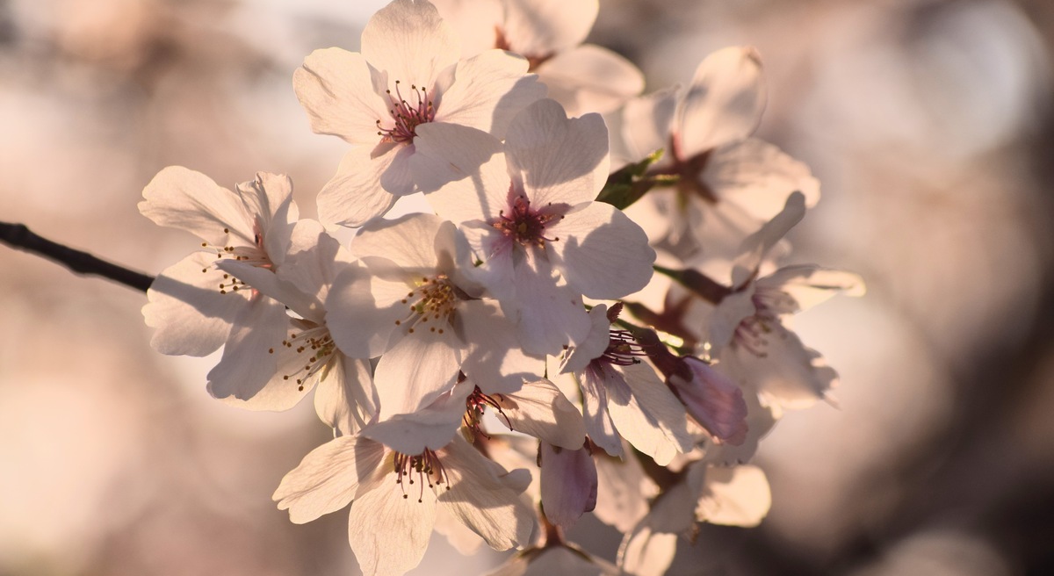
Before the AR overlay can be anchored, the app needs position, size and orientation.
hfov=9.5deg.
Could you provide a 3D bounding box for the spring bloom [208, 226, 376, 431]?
[{"bbox_3d":[-0.032,0.005,0.872,0.027,0.029,0.017,0,9,41],"label":"spring bloom"}]

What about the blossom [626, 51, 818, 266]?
[{"bbox_3d":[0.029,-0.019,0.955,0.030,0.033,0.015,-2,-8,27],"label":"blossom"}]

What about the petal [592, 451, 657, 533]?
[{"bbox_3d":[0.013,0.028,0.893,0.011,0.013,0.006,0,0,0],"label":"petal"}]

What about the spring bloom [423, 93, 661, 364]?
[{"bbox_3d":[0.001,-0.008,0.870,0.033,0.035,0.014,0,0,5],"label":"spring bloom"}]

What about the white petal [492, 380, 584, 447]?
[{"bbox_3d":[0.002,0.018,0.920,0.013,0.010,0.006,0,9,-6],"label":"white petal"}]

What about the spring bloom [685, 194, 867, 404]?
[{"bbox_3d":[0.037,0.002,0.940,0.017,0.031,0.028,18,7,35],"label":"spring bloom"}]

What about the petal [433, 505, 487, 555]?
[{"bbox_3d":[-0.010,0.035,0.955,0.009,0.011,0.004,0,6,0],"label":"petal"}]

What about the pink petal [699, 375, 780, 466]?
[{"bbox_3d":[0.030,0.018,0.892,0.011,0.013,0.006,0,0,-9],"label":"pink petal"}]

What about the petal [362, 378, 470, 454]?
[{"bbox_3d":[-0.015,0.017,0.868,0.015,0.011,0.008,0,0,0],"label":"petal"}]

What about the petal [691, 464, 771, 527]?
[{"bbox_3d":[0.029,0.029,0.897,0.011,0.009,0.006,0,0,-6],"label":"petal"}]

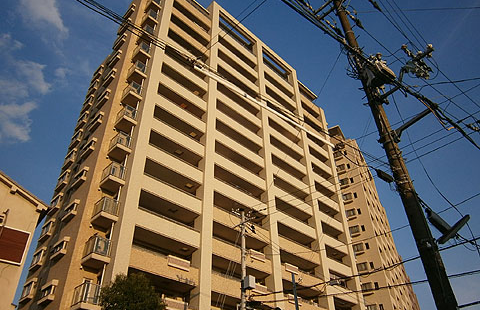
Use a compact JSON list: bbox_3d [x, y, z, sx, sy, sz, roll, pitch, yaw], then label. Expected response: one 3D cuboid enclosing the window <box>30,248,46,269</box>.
[{"bbox_3d":[-19.102,9.812,34.060,2.069,1.739,0.329,-32,-47,33],"label":"window"}]

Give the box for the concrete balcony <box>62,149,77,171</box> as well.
[{"bbox_3d":[-19.502,0.423,41.265,2.069,1.739,0.329,-32,-47,33],"label":"concrete balcony"}]

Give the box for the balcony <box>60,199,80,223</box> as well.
[{"bbox_3d":[-12.935,4.259,27.611,1.694,1.298,0.363,-31,-45,34],"label":"balcony"}]

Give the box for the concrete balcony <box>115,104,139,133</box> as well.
[{"bbox_3d":[-9.824,-2.966,31.515,1.540,1.518,1.276,-31,-45,34],"label":"concrete balcony"}]

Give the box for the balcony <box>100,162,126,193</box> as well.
[{"bbox_3d":[-9.778,1.775,28.074,1.584,1.551,1.320,-31,-45,34],"label":"balcony"}]

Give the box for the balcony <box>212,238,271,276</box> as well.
[{"bbox_3d":[-0.152,9.676,33.065,1.540,1.342,7.898,-31,-45,34],"label":"balcony"}]

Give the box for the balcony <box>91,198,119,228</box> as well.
[{"bbox_3d":[-9.371,4.019,25.204,1.417,1.450,1.215,-32,-47,33],"label":"balcony"}]

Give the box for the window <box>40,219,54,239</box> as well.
[{"bbox_3d":[-16.066,6.263,30.030,1.804,1.463,0.330,-31,-45,34],"label":"window"}]

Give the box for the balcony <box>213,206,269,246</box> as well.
[{"bbox_3d":[-0.208,6.912,33.599,1.600,1.500,7.480,-32,-47,33],"label":"balcony"}]

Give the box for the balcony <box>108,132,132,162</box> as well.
[{"bbox_3d":[-9.548,-0.655,28.806,1.417,1.450,1.215,-32,-47,33],"label":"balcony"}]

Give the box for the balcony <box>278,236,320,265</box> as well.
[{"bbox_3d":[6.123,11.029,39.940,1.540,1.397,7.612,-31,-45,34],"label":"balcony"}]

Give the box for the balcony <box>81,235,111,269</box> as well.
[{"bbox_3d":[-9.656,6.650,24.512,1.540,1.529,1.331,-31,-45,34],"label":"balcony"}]

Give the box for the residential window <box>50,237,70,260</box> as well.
[{"bbox_3d":[-12.835,6.713,25.768,1.804,1.276,0.363,-31,-45,34],"label":"residential window"}]

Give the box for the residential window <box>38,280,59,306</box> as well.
[{"bbox_3d":[-12.229,8.746,22.965,1.591,1.196,0.353,-32,-47,33],"label":"residential window"}]

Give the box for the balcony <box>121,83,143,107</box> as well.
[{"bbox_3d":[-9.665,-5.362,32.409,1.417,1.450,1.215,-32,-47,33],"label":"balcony"}]

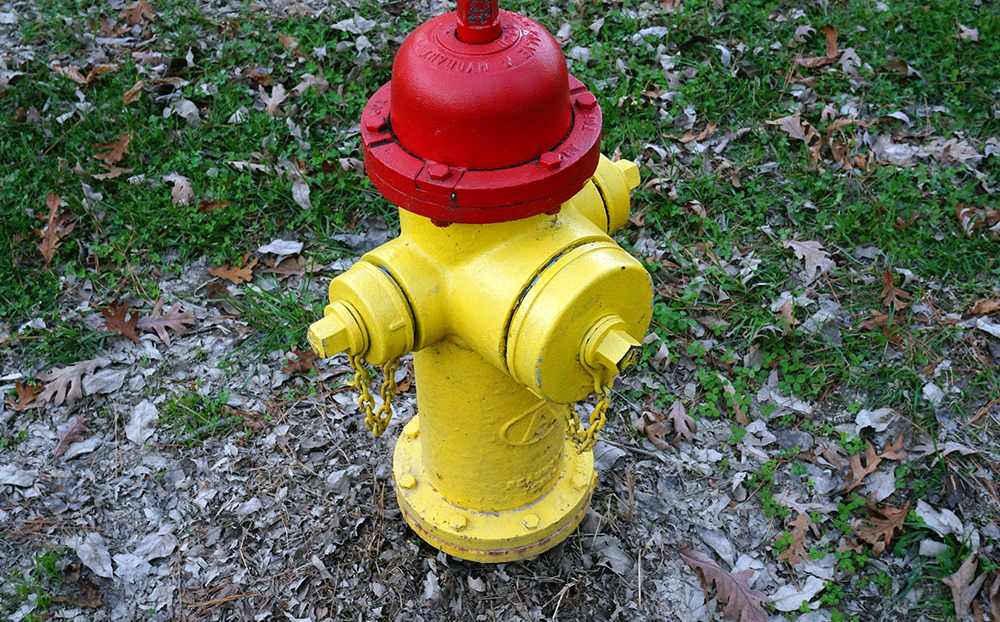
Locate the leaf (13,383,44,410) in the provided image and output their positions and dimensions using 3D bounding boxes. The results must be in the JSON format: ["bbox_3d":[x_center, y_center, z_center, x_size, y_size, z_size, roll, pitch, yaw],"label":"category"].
[{"bbox_3d":[-0.756,0.137,1.852,0.045,0.020,0.048,8,49,3],"label":"leaf"}]

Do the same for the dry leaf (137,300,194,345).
[{"bbox_3d":[-0.542,0.017,1.898,0.093,0.020,0.100,-5,43,-4],"label":"dry leaf"}]

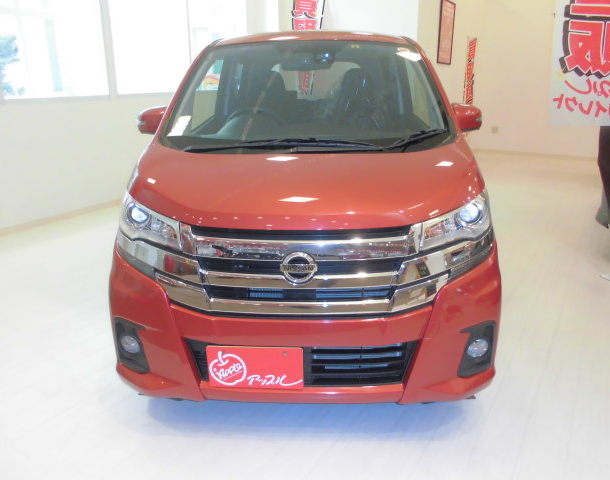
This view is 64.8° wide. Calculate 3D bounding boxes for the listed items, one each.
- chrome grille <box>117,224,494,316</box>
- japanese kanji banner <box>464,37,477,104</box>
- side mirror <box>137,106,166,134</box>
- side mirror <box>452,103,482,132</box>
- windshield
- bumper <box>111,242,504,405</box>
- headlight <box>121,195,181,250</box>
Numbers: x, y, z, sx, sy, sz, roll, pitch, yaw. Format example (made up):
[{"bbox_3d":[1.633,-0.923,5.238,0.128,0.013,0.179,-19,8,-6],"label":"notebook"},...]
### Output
[{"bbox_3d":[-0.019,0.071,1.672,1.390,0.315,0.280,0,17,2],"label":"chrome grille"},{"bbox_3d":[2.932,-2.788,8.598,0.050,1.549,0.520,13,21,38],"label":"japanese kanji banner"},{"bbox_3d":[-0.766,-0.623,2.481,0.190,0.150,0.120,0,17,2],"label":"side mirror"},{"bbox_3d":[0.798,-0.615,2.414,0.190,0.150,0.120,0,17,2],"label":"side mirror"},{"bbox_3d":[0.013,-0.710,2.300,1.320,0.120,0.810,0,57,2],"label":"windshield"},{"bbox_3d":[-0.015,0.295,1.786,1.470,0.540,0.400,0,17,2],"label":"bumper"},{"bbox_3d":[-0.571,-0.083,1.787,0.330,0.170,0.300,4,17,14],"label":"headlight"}]

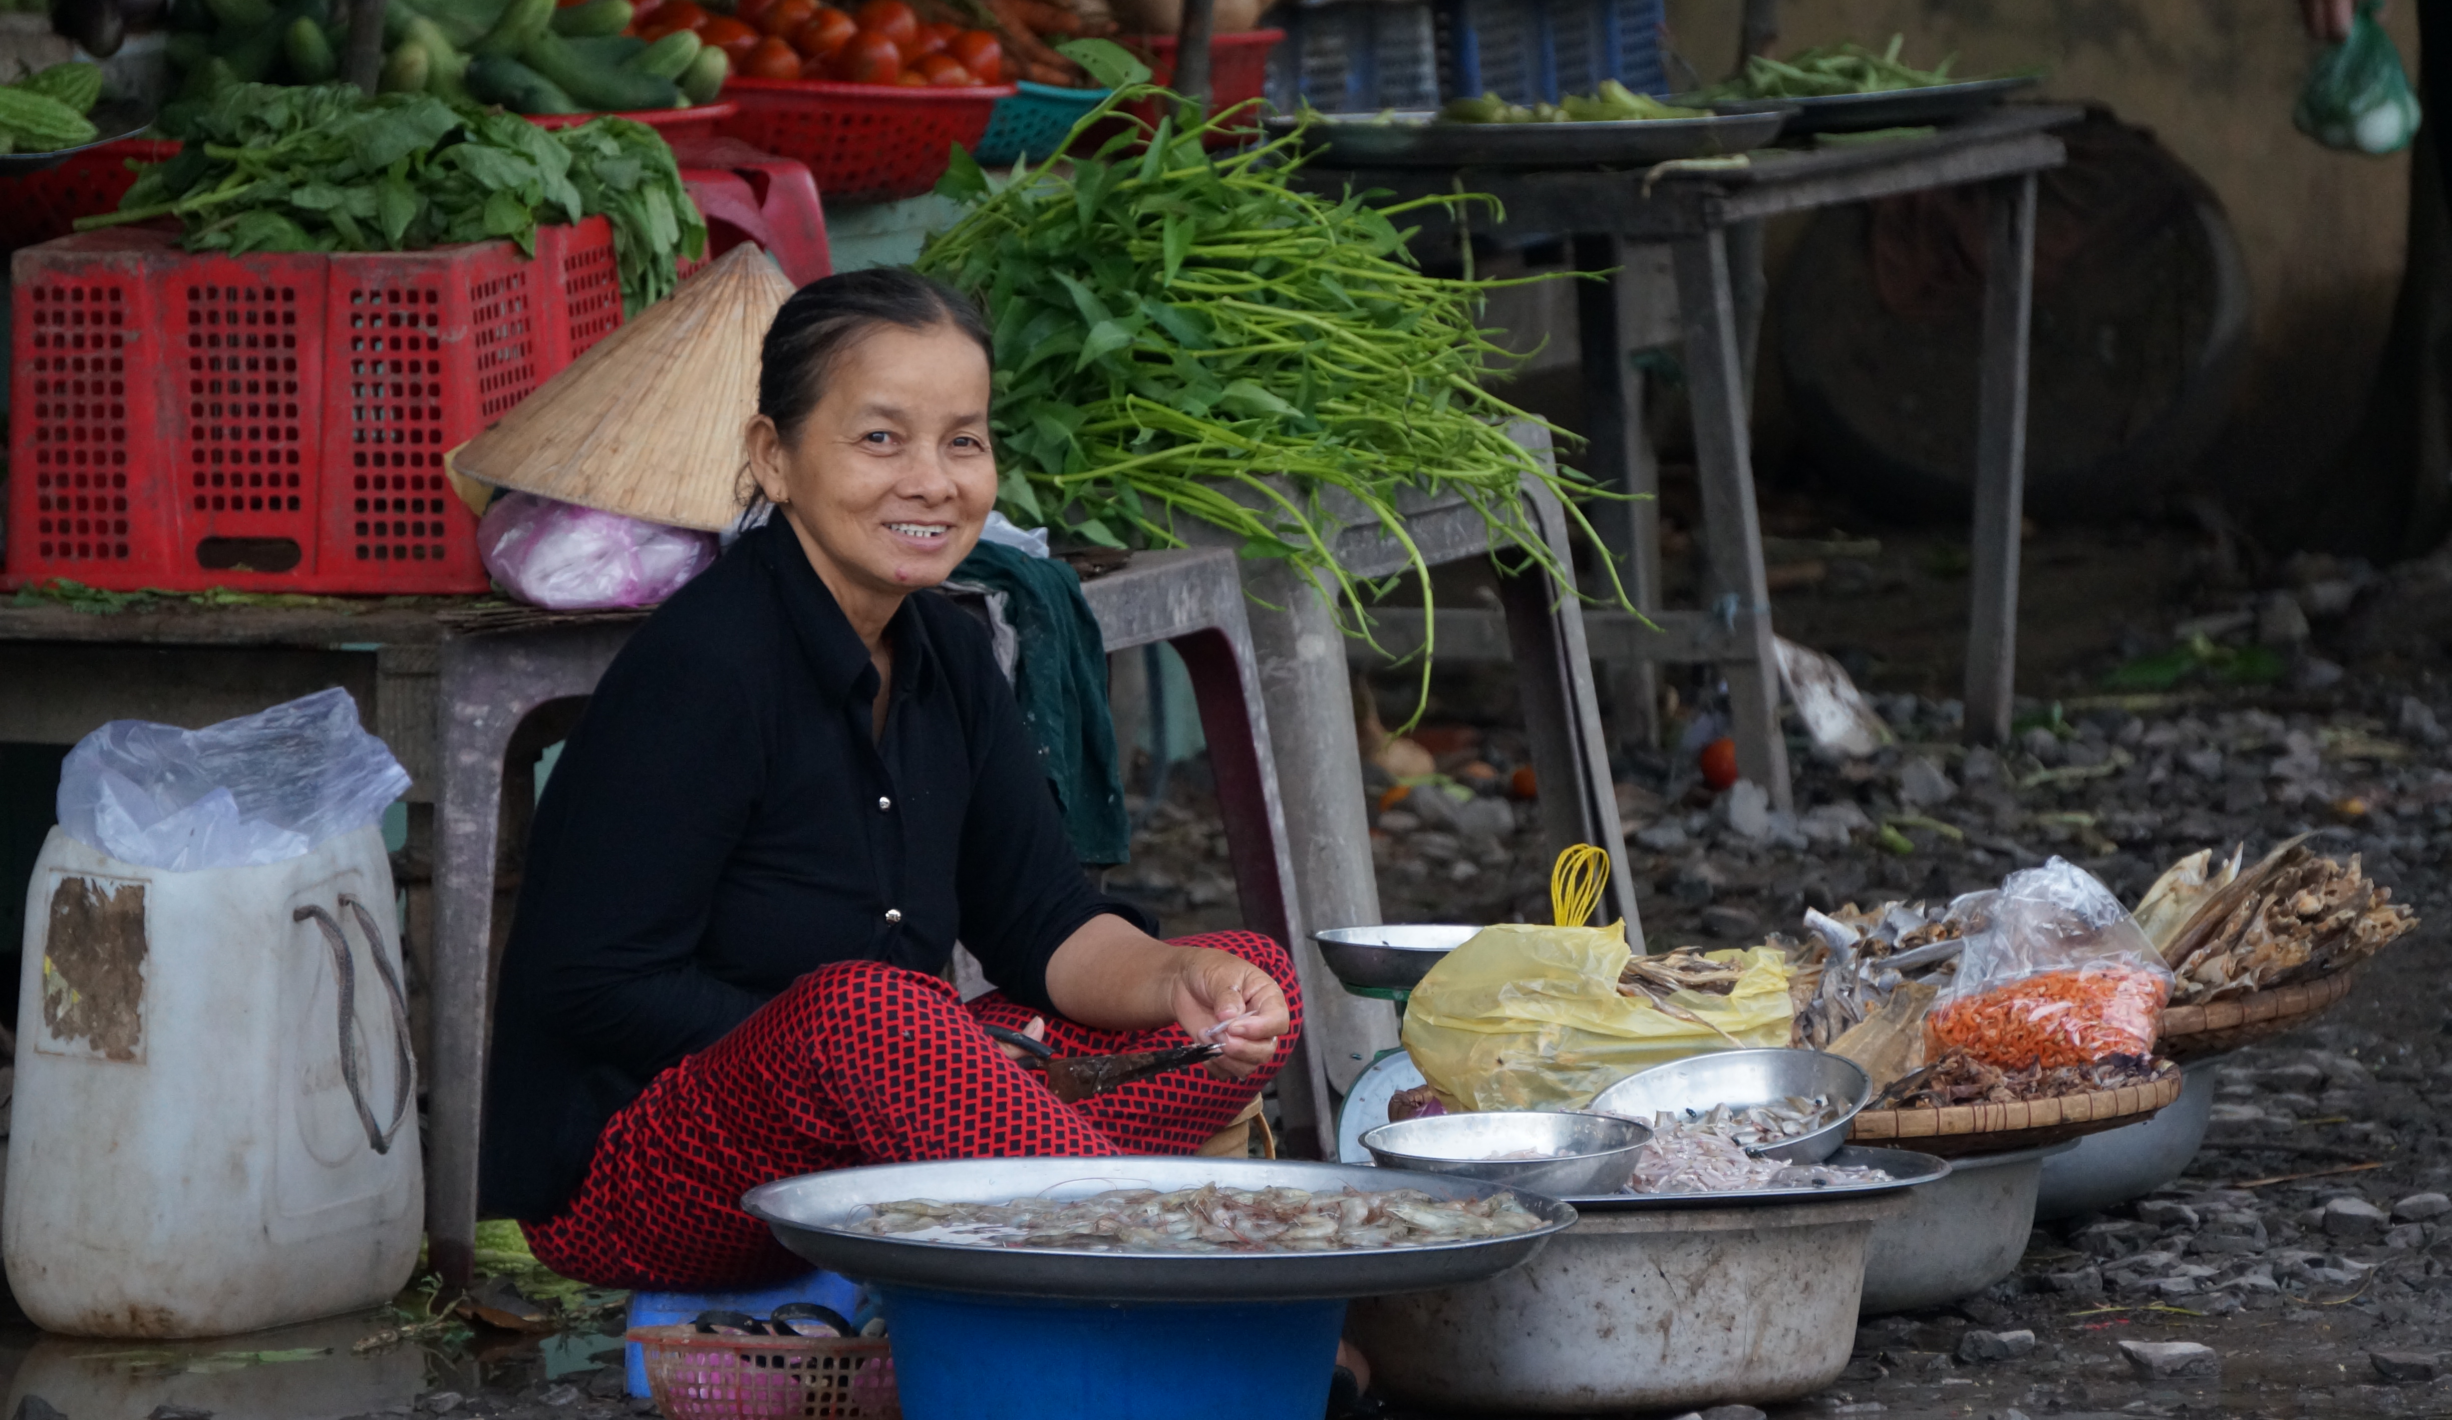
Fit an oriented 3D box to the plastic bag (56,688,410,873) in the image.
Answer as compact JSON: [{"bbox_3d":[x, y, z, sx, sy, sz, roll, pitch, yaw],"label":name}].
[{"bbox_3d":[-0.679,0.047,14.520,0.240,0.120,0.180,0,5,0],"label":"plastic bag"}]

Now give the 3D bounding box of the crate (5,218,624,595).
[{"bbox_3d":[-0.651,-0.244,15.956,0.385,0.255,0.550,1,6,17],"label":"crate"}]

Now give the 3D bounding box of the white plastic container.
[{"bbox_3d":[-0.683,0.243,14.320,0.230,0.335,0.225,3,6,32],"label":"white plastic container"}]

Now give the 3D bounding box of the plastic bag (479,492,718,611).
[{"bbox_3d":[-0.431,-0.115,14.600,0.170,0.090,0.145,0,5,0],"label":"plastic bag"}]

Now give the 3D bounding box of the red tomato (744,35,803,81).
[{"bbox_3d":[-0.357,-0.511,16.750,0.047,0.045,0.047,0,5,0],"label":"red tomato"}]

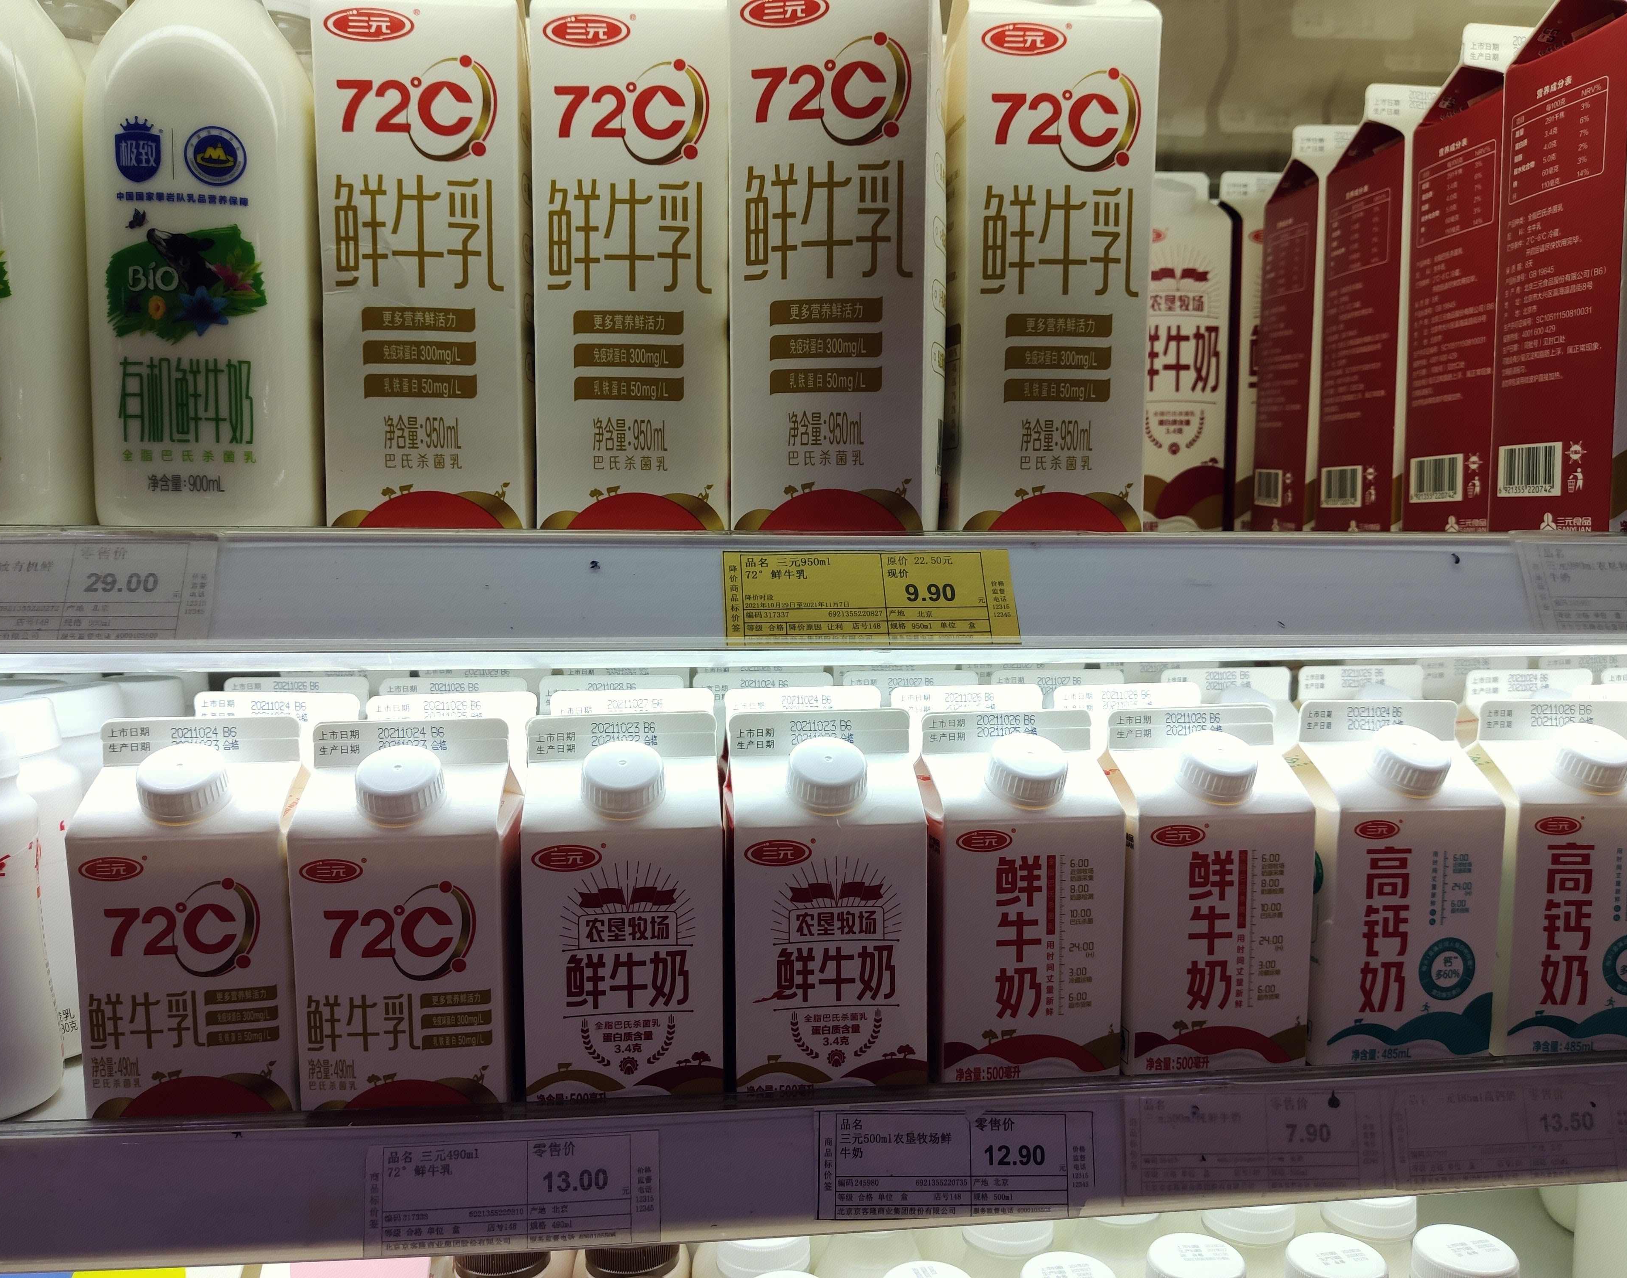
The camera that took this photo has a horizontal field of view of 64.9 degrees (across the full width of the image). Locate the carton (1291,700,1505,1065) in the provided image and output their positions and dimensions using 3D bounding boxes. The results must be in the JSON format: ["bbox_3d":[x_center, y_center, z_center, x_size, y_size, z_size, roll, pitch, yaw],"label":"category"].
[{"bbox_3d":[0.232,0.095,0.532,0.071,0.138,0.071,-1,6,-7],"label":"carton"}]

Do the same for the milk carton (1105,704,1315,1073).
[{"bbox_3d":[0.153,0.095,0.522,0.071,0.138,0.071,-1,6,-8],"label":"milk carton"}]

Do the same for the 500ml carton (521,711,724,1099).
[{"bbox_3d":[-0.072,0.098,0.492,0.071,0.138,0.071,-1,6,-8],"label":"500ml carton"}]

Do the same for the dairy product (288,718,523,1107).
[{"bbox_3d":[-0.149,0.098,0.481,0.071,0.138,0.071,-1,6,-7],"label":"dairy product"}]

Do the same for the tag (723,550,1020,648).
[{"bbox_3d":[0.020,-0.015,0.442,0.101,0.037,0.002,-1,-27,-6],"label":"tag"}]

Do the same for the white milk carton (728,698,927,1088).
[{"bbox_3d":[0.002,0.097,0.501,0.071,0.138,0.071,-1,6,-7],"label":"white milk carton"}]

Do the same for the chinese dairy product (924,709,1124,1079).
[{"bbox_3d":[0.077,0.096,0.512,0.071,0.138,0.071,-1,6,-9],"label":"chinese dairy product"}]

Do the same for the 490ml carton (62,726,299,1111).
[{"bbox_3d":[-0.226,0.098,0.481,0.071,0.138,0.071,-1,6,-9],"label":"490ml carton"}]

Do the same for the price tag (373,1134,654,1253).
[{"bbox_3d":[-0.104,0.193,0.445,0.101,0.037,0.002,0,-6,-5],"label":"price tag"}]

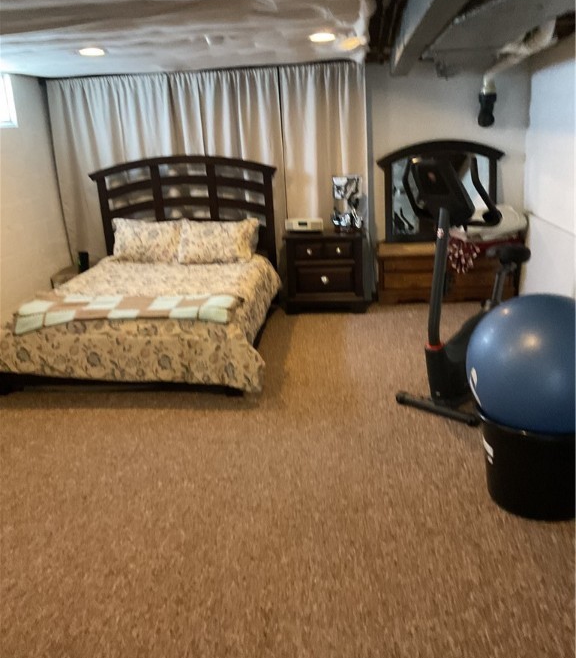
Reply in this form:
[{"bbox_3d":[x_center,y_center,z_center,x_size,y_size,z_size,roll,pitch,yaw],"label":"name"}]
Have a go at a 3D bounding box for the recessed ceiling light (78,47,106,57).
[{"bbox_3d":[-1.305,-1.846,4.296,0.180,0.040,0.180,-1,17,6],"label":"recessed ceiling light"}]

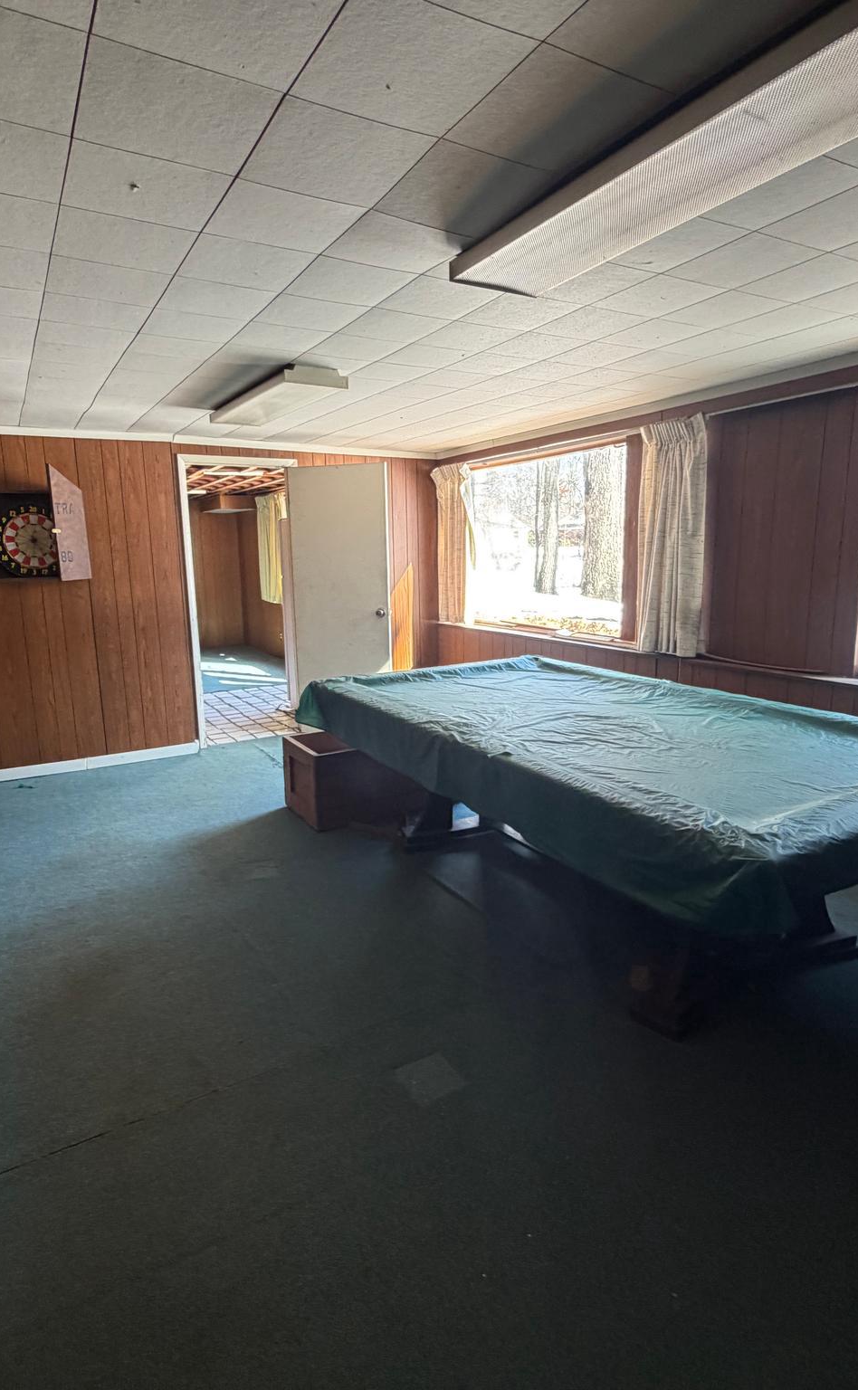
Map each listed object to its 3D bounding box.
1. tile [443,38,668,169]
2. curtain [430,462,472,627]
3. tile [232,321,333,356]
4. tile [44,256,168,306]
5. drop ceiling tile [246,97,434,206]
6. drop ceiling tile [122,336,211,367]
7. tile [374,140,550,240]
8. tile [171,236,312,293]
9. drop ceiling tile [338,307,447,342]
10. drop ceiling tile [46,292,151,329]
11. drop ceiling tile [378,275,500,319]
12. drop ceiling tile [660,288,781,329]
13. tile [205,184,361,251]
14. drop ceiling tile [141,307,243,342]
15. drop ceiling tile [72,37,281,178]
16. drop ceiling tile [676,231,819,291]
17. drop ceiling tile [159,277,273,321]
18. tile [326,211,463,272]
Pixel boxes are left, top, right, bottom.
[{"bbox_3d":[0.229,-1.062,1.365,0.303,0.020,0.303,-7,12,-29],"label":"tile"},{"bbox_3d":[0.172,-1.148,5.776,0.102,1.153,0.450,-7,12,-29],"label":"curtain"},{"bbox_3d":[-0.529,-1.277,2.666,0.303,0.020,0.303,-7,12,-29],"label":"tile"},{"bbox_3d":[-0.929,-1.200,2.164,0.310,0.015,0.315,-7,12,-29],"label":"tile"},{"bbox_3d":[-0.184,-1.066,1.472,0.304,0.017,0.304,-7,12,-29],"label":"drop ceiling tile"},{"bbox_3d":[-0.945,-1.287,2.778,0.303,0.020,0.303,-7,12,-29],"label":"drop ceiling tile"},{"bbox_3d":[0.077,-1.122,1.657,0.310,0.015,0.315,-7,12,-29],"label":"tile"},{"bbox_3d":[-0.504,-1.185,2.045,0.310,0.015,0.315,-7,12,-29],"label":"tile"},{"bbox_3d":[-0.123,-1.282,2.582,0.305,0.020,0.305,-7,12,-29],"label":"drop ceiling tile"},{"bbox_3d":[-1.085,-1.248,2.433,0.310,0.015,0.315,-7,12,-29],"label":"drop ceiling tile"},{"bbox_3d":[0.040,-1.219,2.291,0.304,0.017,0.304,-7,12,-29],"label":"drop ceiling tile"},{"bbox_3d":[0.985,-1.274,2.475,0.304,0.017,0.304,-7,12,-29],"label":"drop ceiling tile"},{"bbox_3d":[-0.342,-1.127,1.764,0.305,0.020,0.305,-7,12,-29],"label":"tile"},{"bbox_3d":[-0.792,-1.240,2.516,0.304,0.017,0.304,-7,12,-29],"label":"drop ceiling tile"},{"bbox_3d":[-0.451,-1.039,1.328,0.303,0.020,0.303,-7,12,-29],"label":"drop ceiling tile"},{"bbox_3d":[0.870,-1.203,2.070,0.303,0.020,0.303,-7,12,-29],"label":"drop ceiling tile"},{"bbox_3d":[-0.641,-1.201,2.257,0.303,0.020,0.303,-7,12,-29],"label":"drop ceiling tile"},{"bbox_3d":[-0.072,-1.142,1.882,0.304,0.017,0.304,-7,12,-29],"label":"tile"}]

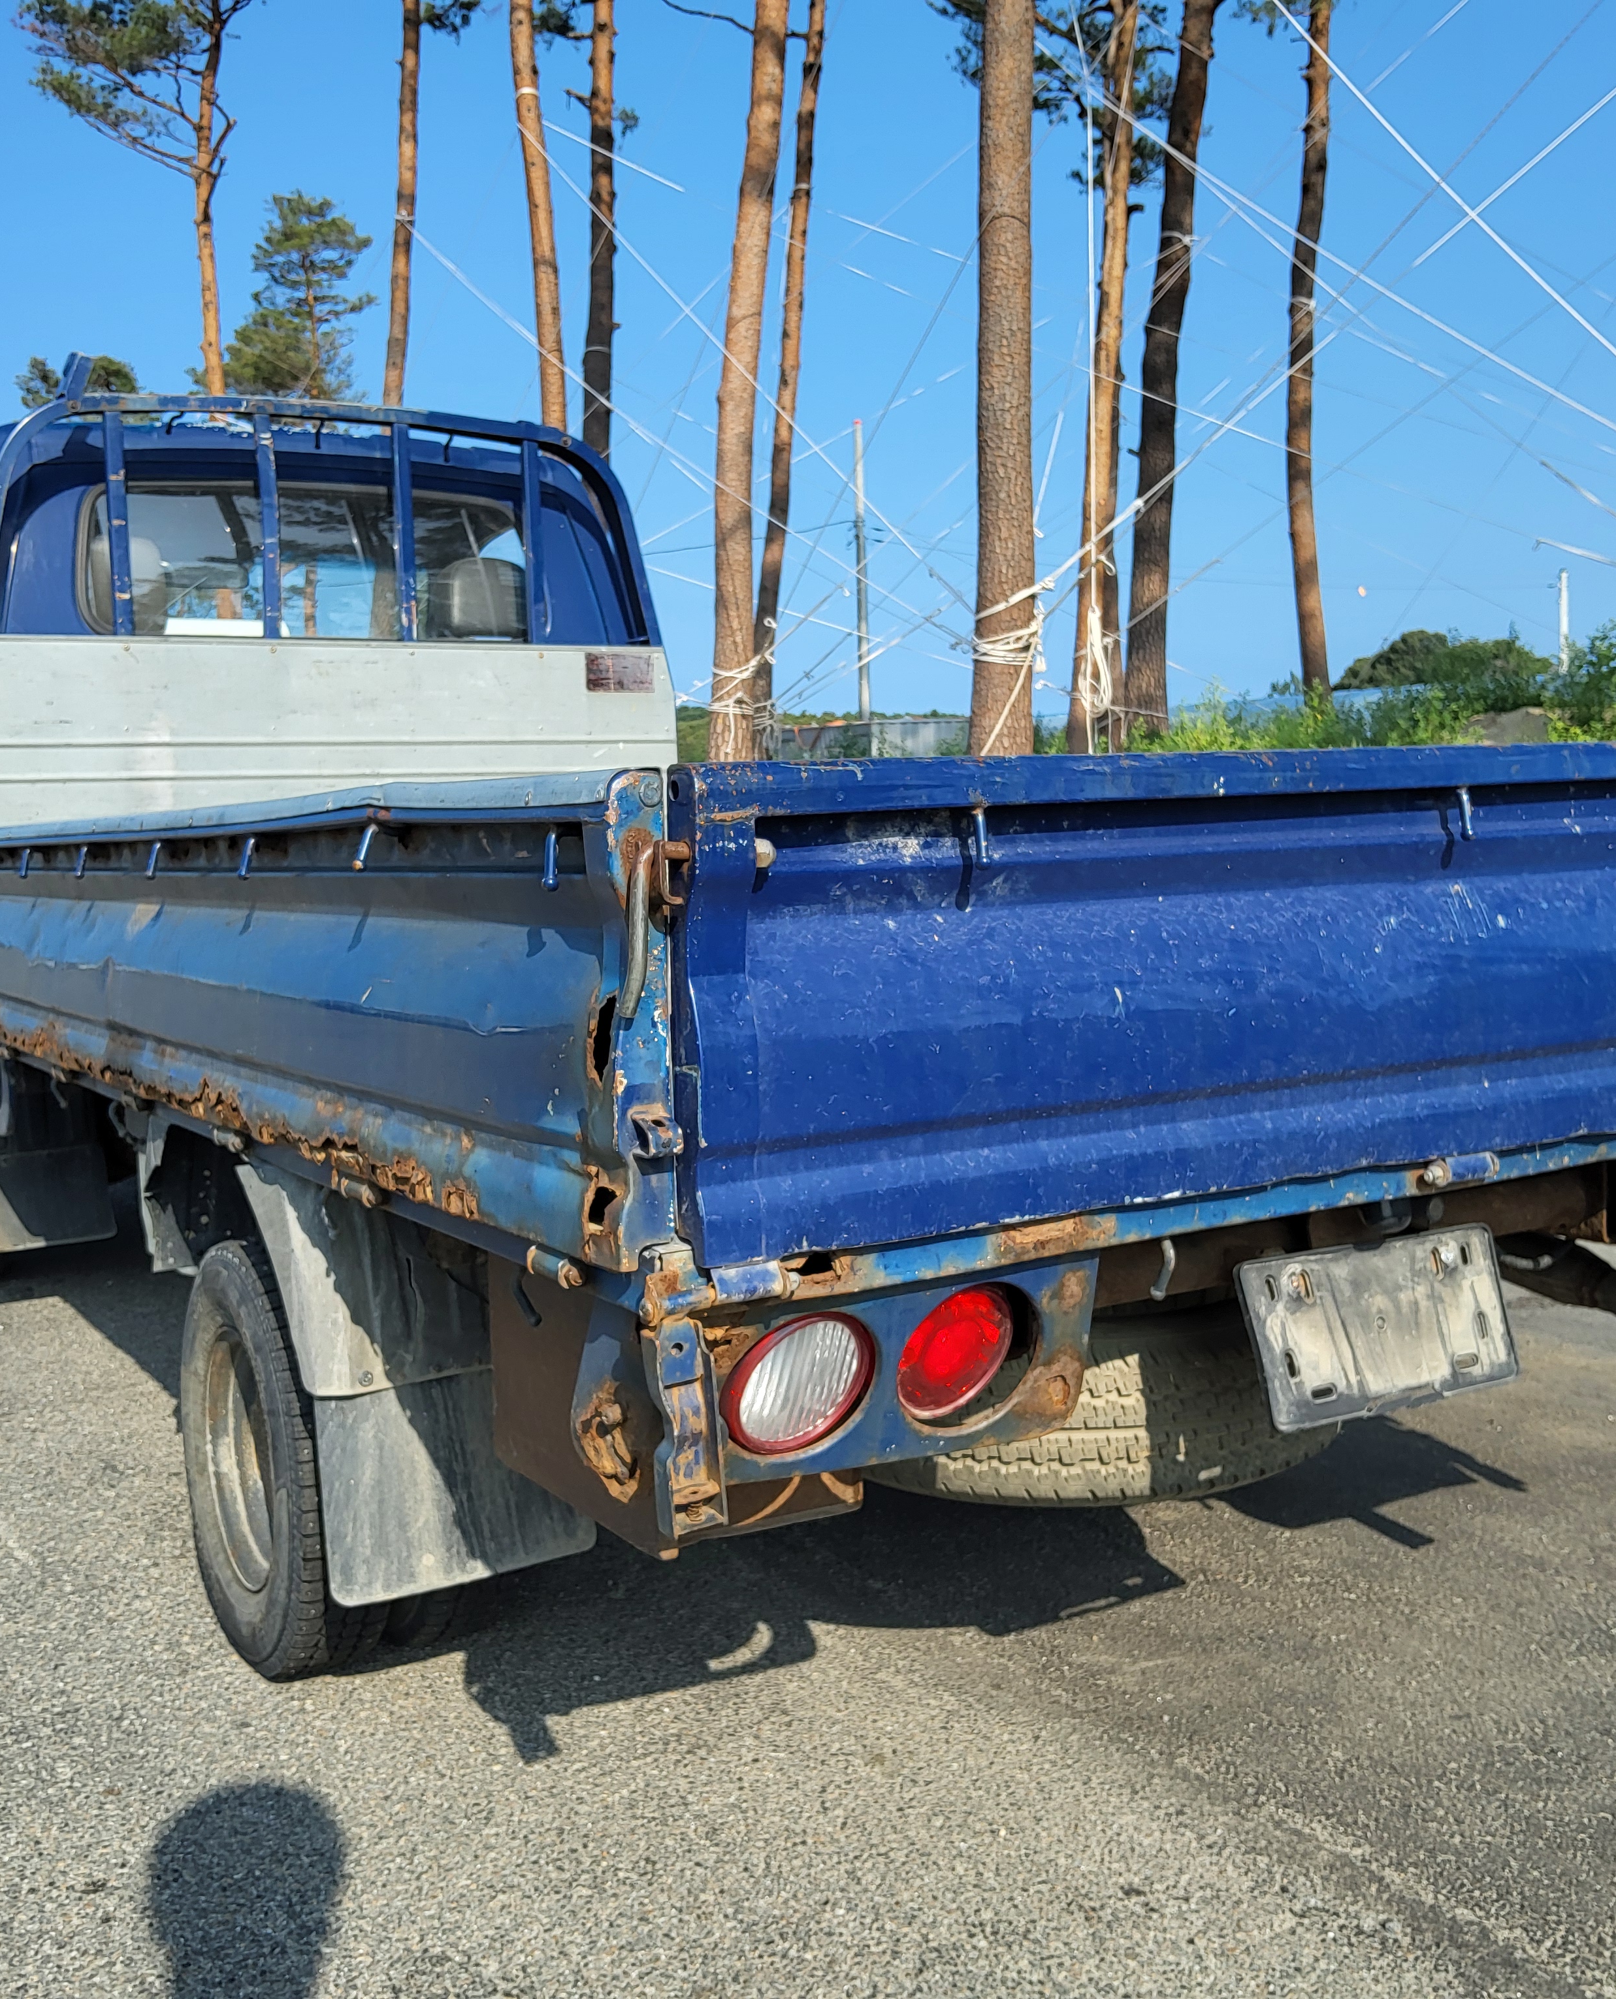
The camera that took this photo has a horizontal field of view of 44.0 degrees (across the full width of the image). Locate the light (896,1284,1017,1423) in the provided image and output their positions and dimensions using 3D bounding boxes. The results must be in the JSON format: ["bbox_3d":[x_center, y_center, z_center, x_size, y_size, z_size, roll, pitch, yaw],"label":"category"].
[{"bbox_3d":[0.115,0.289,1.639,0.125,0.125,0.050,-5,21,-35],"label":"light"}]

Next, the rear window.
[{"bbox_3d":[-1.108,-0.969,4.586,1.070,0.390,0.060,-5,7,-31],"label":"rear window"}]

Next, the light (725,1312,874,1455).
[{"bbox_3d":[-0.012,0.297,1.563,0.134,0.134,0.050,-5,20,-31],"label":"light"}]

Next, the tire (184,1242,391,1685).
[{"bbox_3d":[-0.686,0.588,2.653,0.150,0.565,0.565,-5,7,-31],"label":"tire"}]

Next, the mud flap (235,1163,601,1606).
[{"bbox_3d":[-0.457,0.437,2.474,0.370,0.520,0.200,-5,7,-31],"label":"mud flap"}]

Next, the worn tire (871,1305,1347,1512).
[{"bbox_3d":[0.301,0.399,2.372,0.650,0.190,0.650,-1,6,0],"label":"worn tire"}]

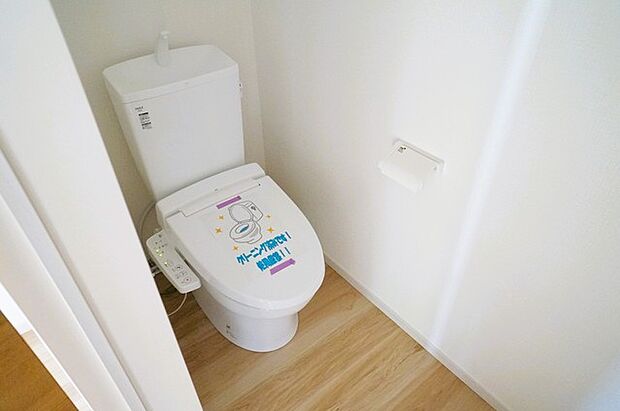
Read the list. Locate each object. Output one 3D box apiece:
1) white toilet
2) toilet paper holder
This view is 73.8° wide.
[{"bbox_3d":[-0.256,0.047,1.337,0.463,0.876,0.809,-26,44,-29],"label":"white toilet"},{"bbox_3d":[0.273,-0.107,1.149,0.090,0.090,0.168,-27,45,-29],"label":"toilet paper holder"}]

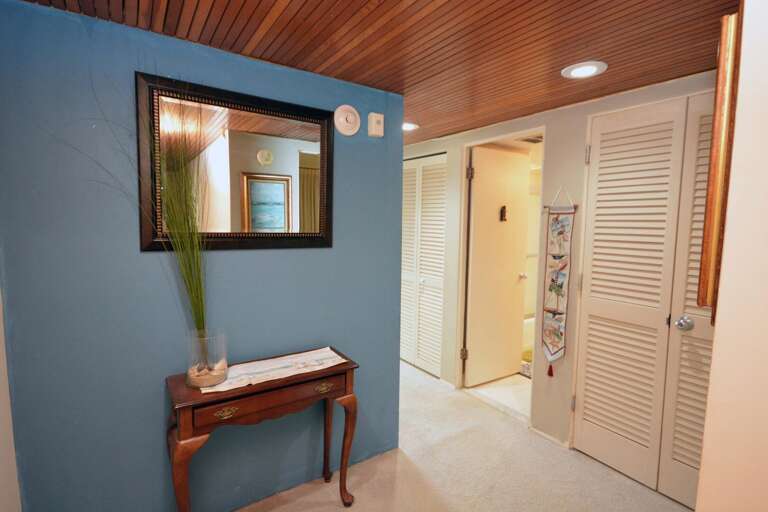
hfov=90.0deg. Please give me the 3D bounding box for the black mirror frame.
[{"bbox_3d":[-0.618,-0.376,1.752,0.845,0.690,0.042,-3,6,-34],"label":"black mirror frame"}]

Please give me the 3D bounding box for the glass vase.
[{"bbox_3d":[-0.736,0.426,1.612,0.147,0.198,0.147,-3,6,-34],"label":"glass vase"}]

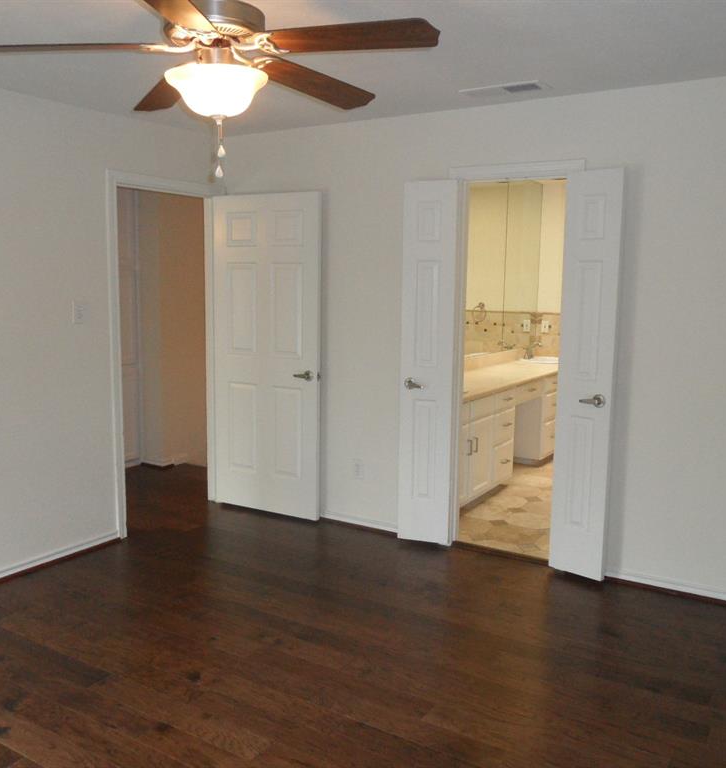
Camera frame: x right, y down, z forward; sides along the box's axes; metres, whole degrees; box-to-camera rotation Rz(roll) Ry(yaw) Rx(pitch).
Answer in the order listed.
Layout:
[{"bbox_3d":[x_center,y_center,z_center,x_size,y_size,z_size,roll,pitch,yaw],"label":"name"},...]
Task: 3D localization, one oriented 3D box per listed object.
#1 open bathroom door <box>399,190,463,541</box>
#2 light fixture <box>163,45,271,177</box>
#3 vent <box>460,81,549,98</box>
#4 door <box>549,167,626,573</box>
[{"bbox_3d":[0.363,-0.086,3.989,0.299,2.030,0.040,4,9,22],"label":"open bathroom door"},{"bbox_3d":[-0.426,-0.776,2.066,0.300,0.348,0.300,0,9,0],"label":"light fixture"},{"bbox_3d":[0.675,-1.397,3.397,0.390,0.020,0.157,6,10,31],"label":"vent"},{"bbox_3d":[1.118,-0.016,3.564,0.293,2.030,0.040,9,12,44],"label":"door"}]

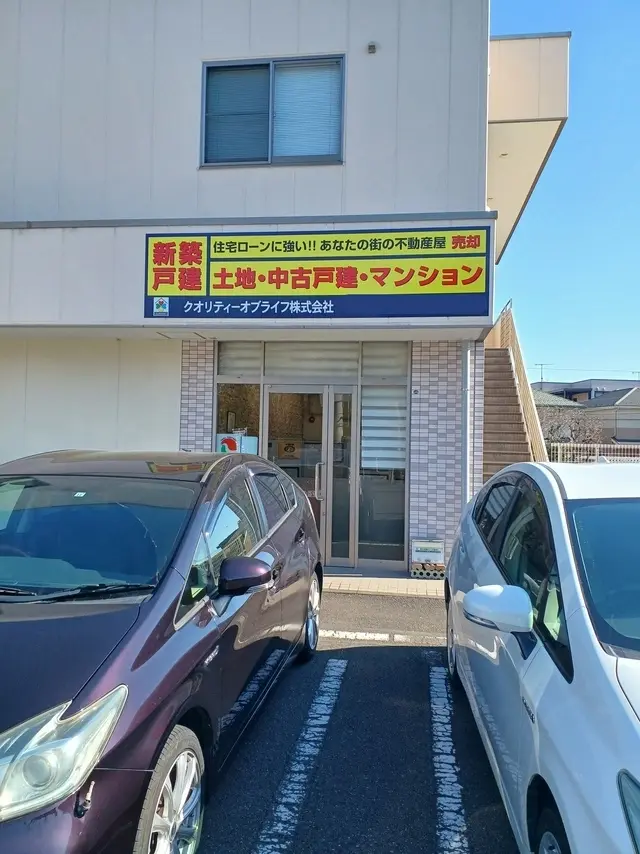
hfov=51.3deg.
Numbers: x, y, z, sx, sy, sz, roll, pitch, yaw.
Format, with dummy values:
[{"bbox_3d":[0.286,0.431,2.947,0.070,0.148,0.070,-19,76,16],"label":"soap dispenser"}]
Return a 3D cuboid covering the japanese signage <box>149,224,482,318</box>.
[{"bbox_3d":[-0.089,-1.608,6.981,3.648,0.914,0.100,1,-1,8],"label":"japanese signage"}]

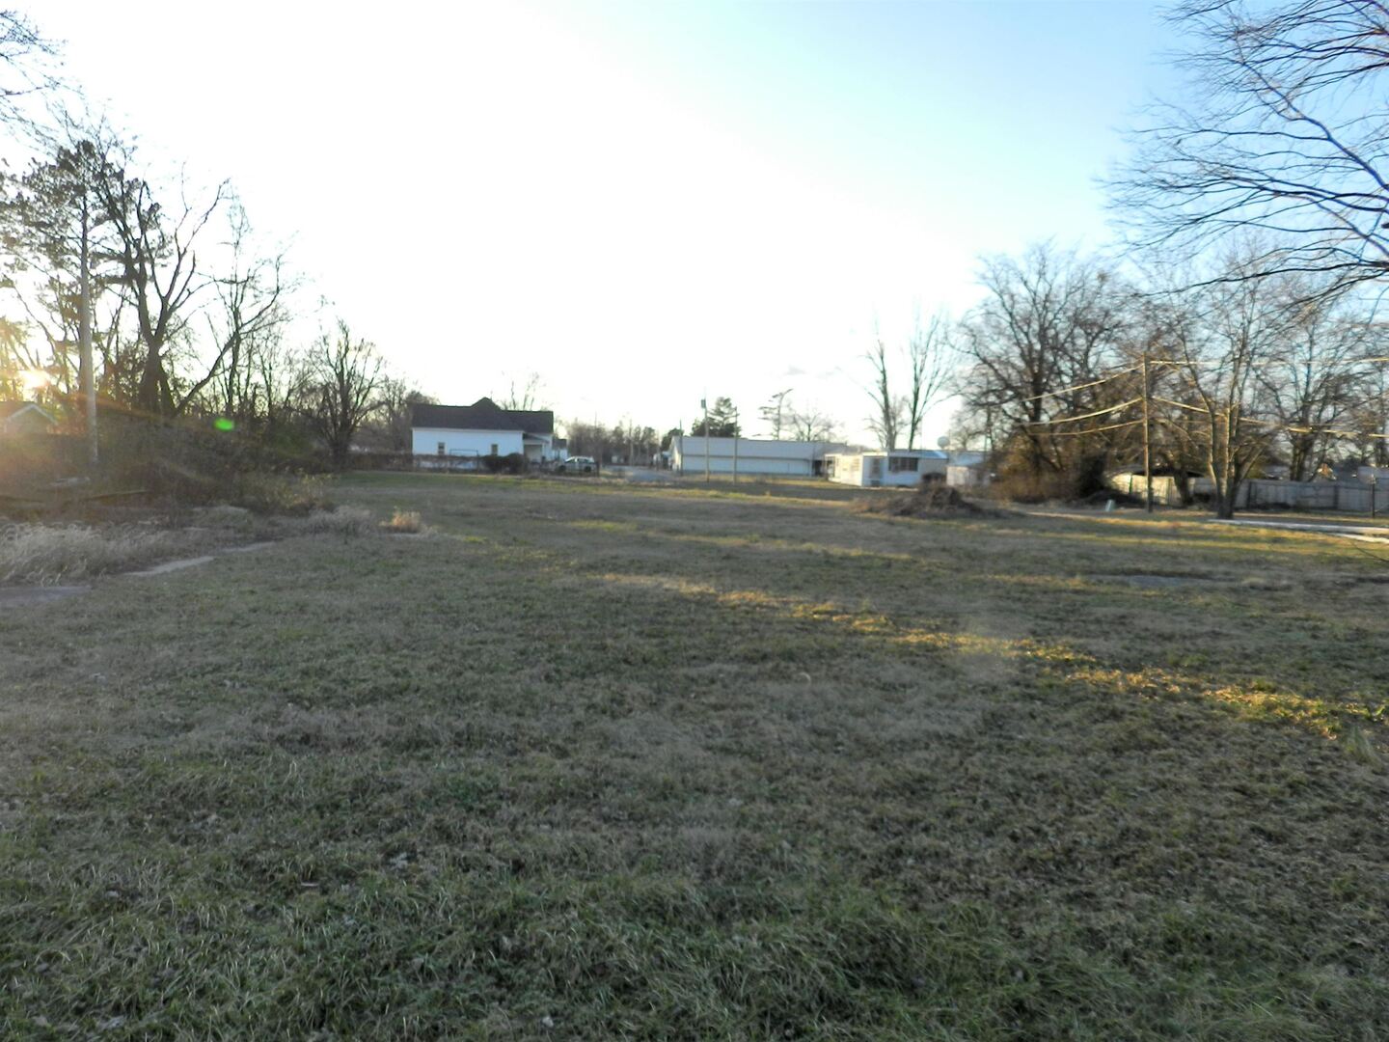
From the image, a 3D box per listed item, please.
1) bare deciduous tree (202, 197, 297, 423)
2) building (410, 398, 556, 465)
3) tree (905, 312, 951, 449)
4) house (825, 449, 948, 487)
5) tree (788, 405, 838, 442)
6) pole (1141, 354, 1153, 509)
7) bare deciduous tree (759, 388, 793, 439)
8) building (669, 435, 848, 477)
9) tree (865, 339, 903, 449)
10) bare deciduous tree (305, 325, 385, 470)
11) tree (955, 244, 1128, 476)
[{"bbox_3d":[-24.398,-9.794,48.000,4.900,14.929,4.700,1,4,-6],"label":"bare deciduous tree"},{"bbox_3d":[-22.474,-9.446,94.000,14.600,7.337,10.000,1,4,-6],"label":"building"},{"bbox_3d":[25.338,-13.433,97.000,5.000,18.803,5.000,1,4,-6],"label":"tree"},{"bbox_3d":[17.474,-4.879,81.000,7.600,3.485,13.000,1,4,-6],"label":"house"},{"bbox_3d":[19.921,-13.533,148.000,8.200,11.686,7.800,1,4,-6],"label":"tree"},{"bbox_3d":[22.314,-4.411,43.500,0.270,8.007,0.270,-5,4,-6],"label":"pole"},{"bbox_3d":[13.554,-15.093,148.000,5.500,14.387,5.200,1,4,-6],"label":"bare deciduous tree"},{"bbox_3d":[9.189,-9.508,130.000,22.500,5.753,14.000,1,4,-6],"label":"building"},{"bbox_3d":[20.807,-12.136,97.000,4.100,15.911,4.000,1,4,-6],"label":"tree"},{"bbox_3d":[-29.030,-10.454,73.000,6.300,12.204,6.200,1,4,-6],"label":"bare deciduous tree"},{"bbox_3d":[22.063,-9.396,56.000,10.600,16.108,10.000,1,4,-6],"label":"tree"}]

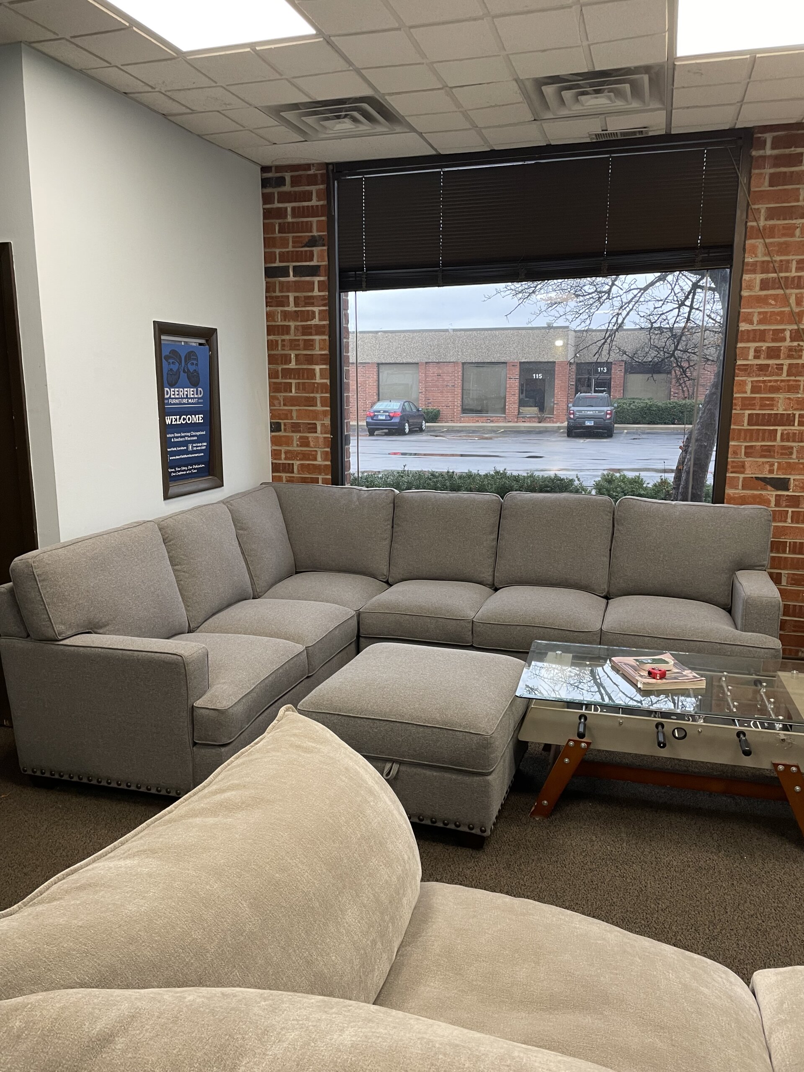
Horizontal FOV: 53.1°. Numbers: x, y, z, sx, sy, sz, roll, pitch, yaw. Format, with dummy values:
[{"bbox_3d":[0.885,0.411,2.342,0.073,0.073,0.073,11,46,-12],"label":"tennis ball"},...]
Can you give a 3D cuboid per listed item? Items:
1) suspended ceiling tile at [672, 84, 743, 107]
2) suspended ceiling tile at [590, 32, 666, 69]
[{"bbox_3d":[1.348,-1.961,3.574,0.280,0.020,0.287,3,12,17],"label":"suspended ceiling tile"},{"bbox_3d":[0.878,-1.865,3.090,0.280,0.020,0.287,3,12,17],"label":"suspended ceiling tile"}]

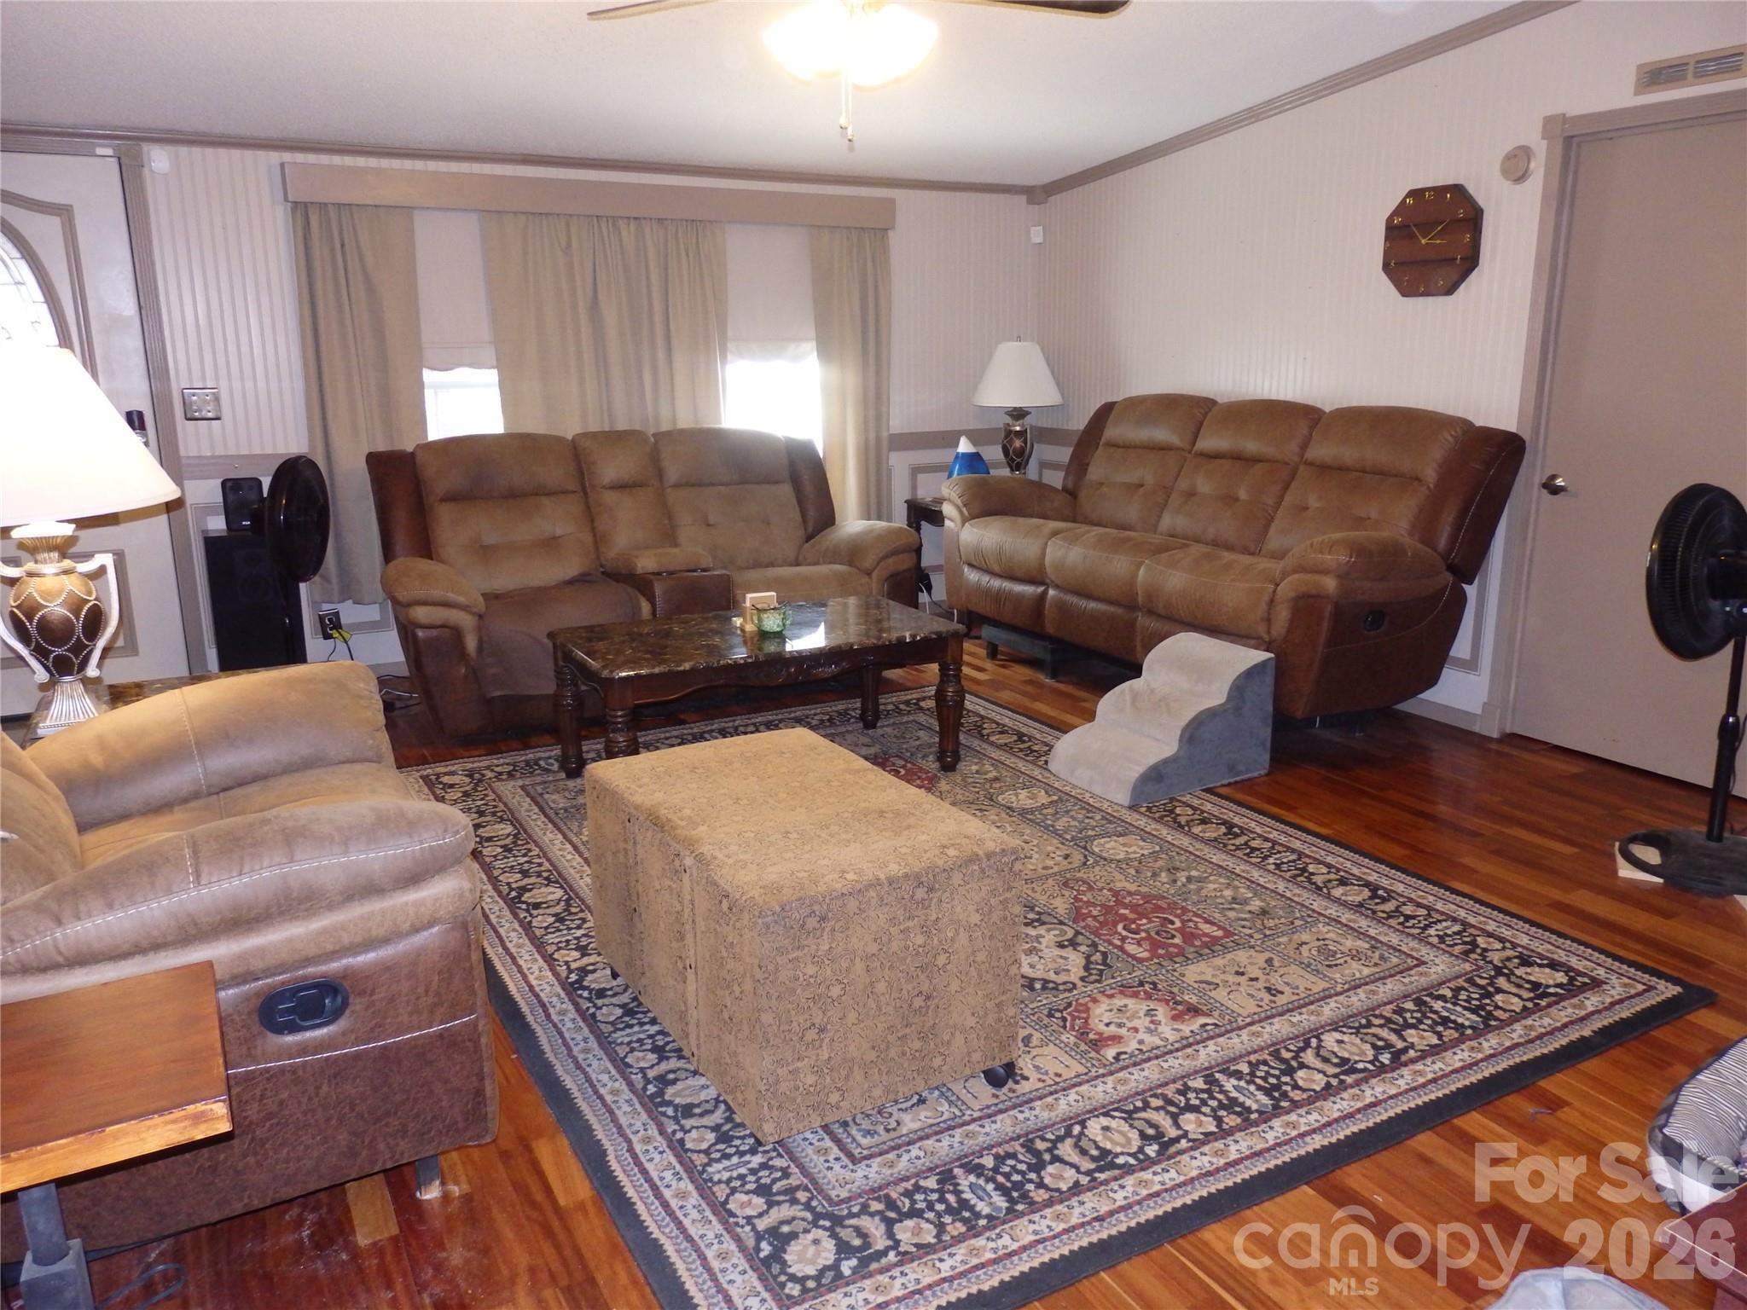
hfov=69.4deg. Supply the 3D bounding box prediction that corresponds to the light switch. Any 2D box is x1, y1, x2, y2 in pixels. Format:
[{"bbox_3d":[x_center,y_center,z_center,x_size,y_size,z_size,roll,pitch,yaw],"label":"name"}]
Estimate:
[{"bbox_3d":[-2.754,-1.028,5.178,0.122,0.122,0.015,-6,13,-24],"label":"light switch"}]

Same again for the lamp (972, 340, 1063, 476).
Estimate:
[{"bbox_3d":[0.709,-1.176,6.281,0.430,0.770,0.430,-1,12,0],"label":"lamp"}]

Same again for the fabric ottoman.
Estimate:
[{"bbox_3d":[-0.166,0.507,2.454,0.505,0.465,0.835,-8,14,-29],"label":"fabric ottoman"}]

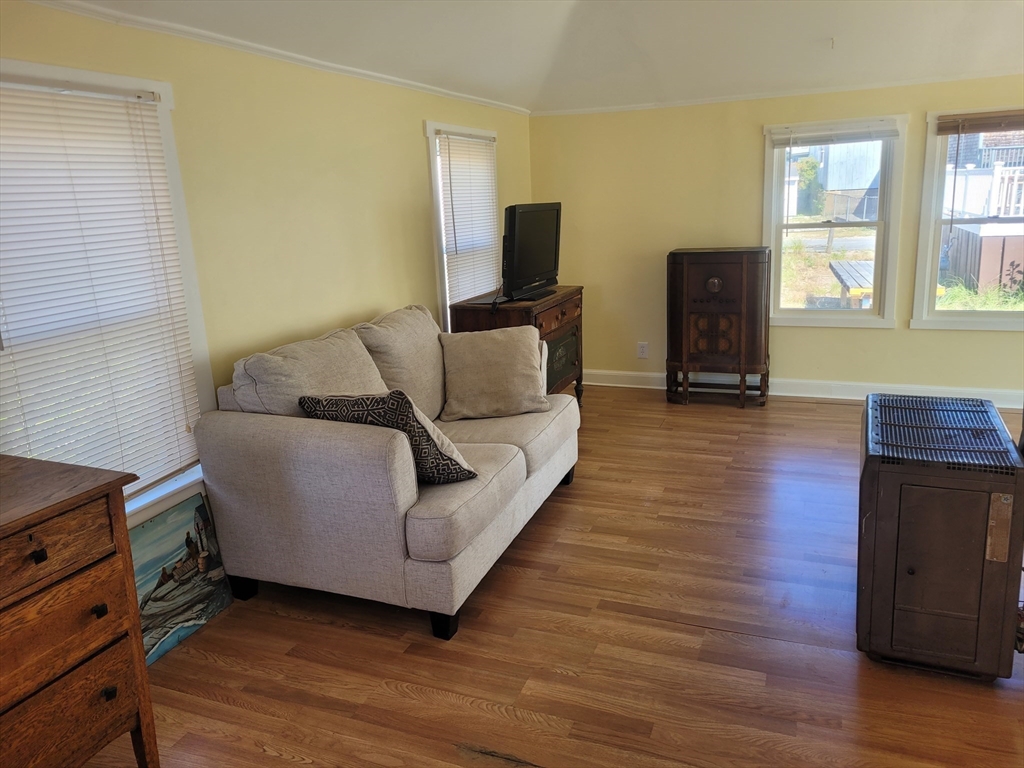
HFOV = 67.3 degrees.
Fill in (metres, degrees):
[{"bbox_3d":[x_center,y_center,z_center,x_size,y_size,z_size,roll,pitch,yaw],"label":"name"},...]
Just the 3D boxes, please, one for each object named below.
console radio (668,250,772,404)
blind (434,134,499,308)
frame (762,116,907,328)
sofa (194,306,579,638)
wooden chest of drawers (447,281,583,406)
[{"bbox_3d":[1.362,-0.369,5.033,0.627,0.997,0.329,3,15,23],"label":"console radio"},{"bbox_3d":[-0.244,-0.885,4.736,0.050,1.247,0.808,3,15,23],"label":"blind"},{"bbox_3d":[2.024,-1.002,4.898,0.808,1.281,0.110,3,15,23],"label":"frame"},{"bbox_3d":[-0.372,0.199,3.203,0.959,0.904,1.569,2,14,20],"label":"sofa"},{"bbox_3d":[0.075,-0.153,4.814,0.530,0.799,0.877,3,15,23],"label":"wooden chest of drawers"}]

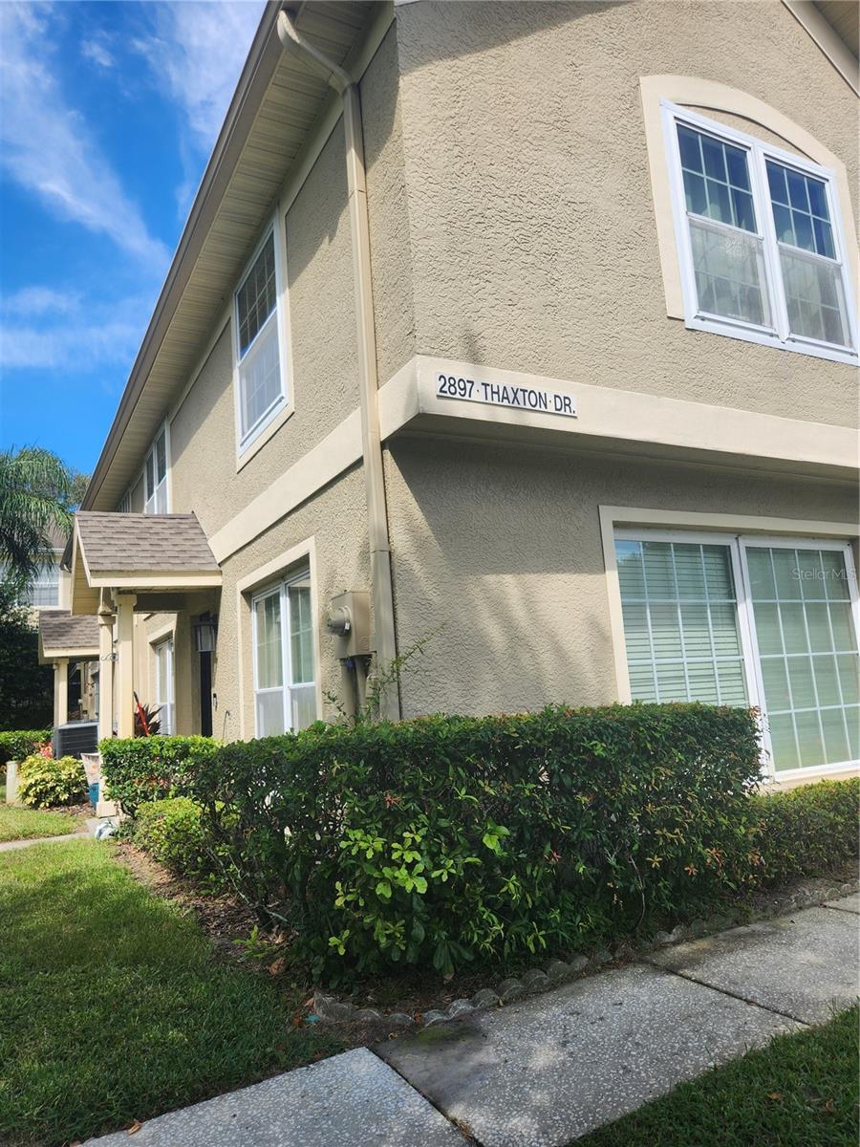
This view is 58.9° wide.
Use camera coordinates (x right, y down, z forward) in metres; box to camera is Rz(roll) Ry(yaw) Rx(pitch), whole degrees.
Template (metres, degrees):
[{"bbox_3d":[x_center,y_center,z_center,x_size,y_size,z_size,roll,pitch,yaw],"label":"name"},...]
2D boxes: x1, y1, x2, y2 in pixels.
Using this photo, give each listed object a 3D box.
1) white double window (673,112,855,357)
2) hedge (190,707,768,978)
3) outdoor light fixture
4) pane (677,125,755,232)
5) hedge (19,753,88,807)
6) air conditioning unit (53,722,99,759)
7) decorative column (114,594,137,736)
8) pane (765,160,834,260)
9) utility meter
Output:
[{"bbox_3d":[2.575,-2.523,5.792,1.930,1.630,0.100,1,-9,-29],"label":"white double window"},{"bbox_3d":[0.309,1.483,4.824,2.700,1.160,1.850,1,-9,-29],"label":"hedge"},{"bbox_3d":[-2.302,0.647,7.809,0.250,0.400,0.200,1,-9,-29],"label":"outdoor light fixture"},{"bbox_3d":[2.123,-2.885,5.607,0.750,0.700,0.050,1,-9,-29],"label":"pane"},{"bbox_3d":[-5.068,2.777,10.291,0.880,0.670,0.780,1,-9,-29],"label":"hedge"},{"bbox_3d":[-6.541,3.270,14.189,0.750,0.820,0.750,2,-10,-36],"label":"air conditioning unit"},{"bbox_3d":[-2.887,1.327,7.235,0.200,2.280,0.200,1,-9,-29],"label":"decorative column"},{"bbox_3d":[2.967,-2.892,6.076,0.750,0.700,0.050,1,-9,-29],"label":"pane"},{"bbox_3d":[-0.518,0.317,4.598,0.215,0.380,0.300,1,-9,-29],"label":"utility meter"}]

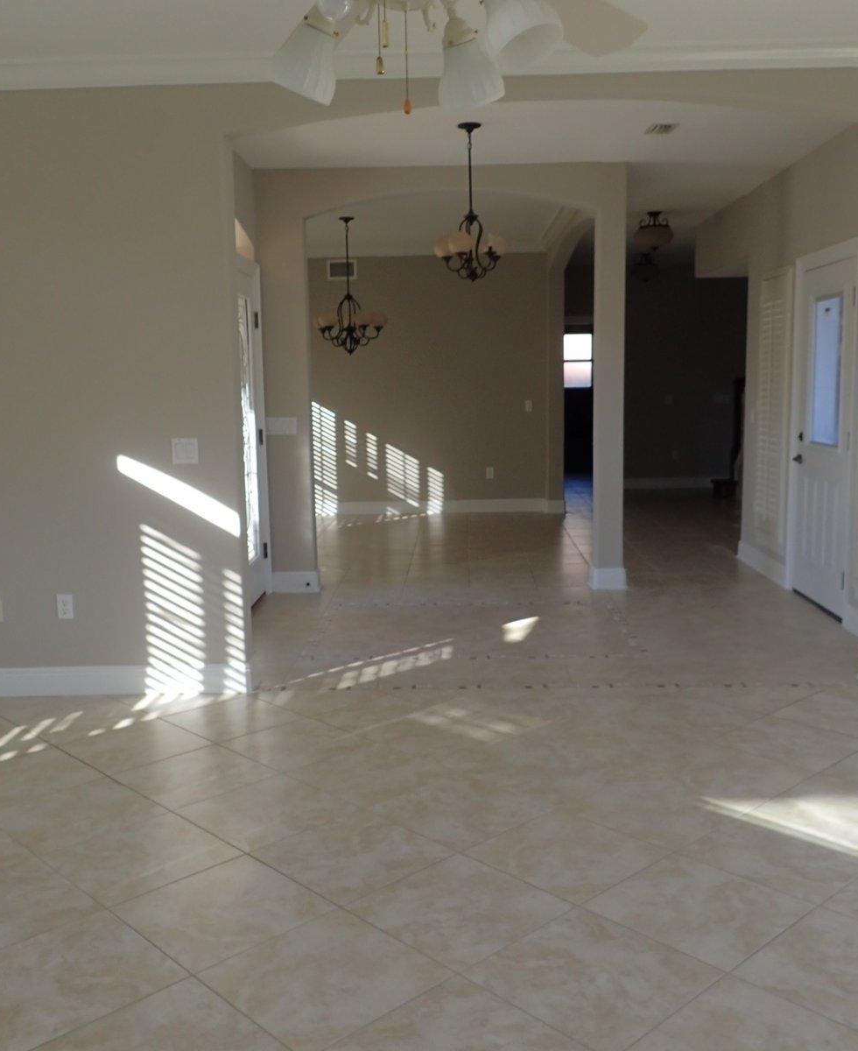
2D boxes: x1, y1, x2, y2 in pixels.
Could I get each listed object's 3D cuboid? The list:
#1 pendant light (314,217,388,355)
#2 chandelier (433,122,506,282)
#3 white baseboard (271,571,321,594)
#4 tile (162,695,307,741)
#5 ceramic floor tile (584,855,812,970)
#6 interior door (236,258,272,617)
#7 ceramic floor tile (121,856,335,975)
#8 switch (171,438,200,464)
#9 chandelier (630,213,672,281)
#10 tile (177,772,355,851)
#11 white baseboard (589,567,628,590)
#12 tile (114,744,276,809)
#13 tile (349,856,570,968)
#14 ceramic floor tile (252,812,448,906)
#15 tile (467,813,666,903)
[{"bbox_3d":[-0.662,-1.994,8.470,0.599,1.122,0.599,-1,8,2],"label":"pendant light"},{"bbox_3d":[0.222,-1.740,5.487,0.382,0.821,0.382,-1,8,2],"label":"chandelier"},{"bbox_3d":[-0.948,0.408,7.224,0.345,0.146,0.015,-1,7,2],"label":"white baseboard"},{"bbox_3d":[-0.838,0.840,4.380,0.452,0.010,0.452,-8,10,-43],"label":"tile"},{"bbox_3d":[0.720,1.022,2.704,0.452,0.010,0.452,-8,10,-43],"label":"ceramic floor tile"},{"bbox_3d":[-1.177,-0.522,6.359,0.060,2.080,0.940,-1,8,2],"label":"interior door"},{"bbox_3d":[-0.558,1.039,2.748,0.450,0.010,0.450,-9,11,-43],"label":"ceramic floor tile"},{"bbox_3d":[-1.110,-0.336,4.606,0.116,0.115,0.008,-1,7,2],"label":"switch"},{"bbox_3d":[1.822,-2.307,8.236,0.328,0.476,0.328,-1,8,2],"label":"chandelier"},{"bbox_3d":[-0.545,0.958,3.392,0.452,0.010,0.452,-8,10,-43],"label":"tile"},{"bbox_3d":[1.208,0.349,6.879,0.245,0.135,0.225,-1,8,2],"label":"white baseboard"},{"bbox_3d":[-0.854,0.923,3.716,0.452,0.010,0.452,-8,10,-43],"label":"tile"},{"bbox_3d":[0.082,1.030,2.728,0.452,0.010,0.452,-8,10,-43],"label":"tile"},{"bbox_3d":[-0.226,0.985,3.028,0.446,0.010,0.446,-8,11,-43],"label":"ceramic floor tile"},{"bbox_3d":[0.411,0.986,3.033,0.452,0.010,0.452,-8,10,-43],"label":"tile"}]

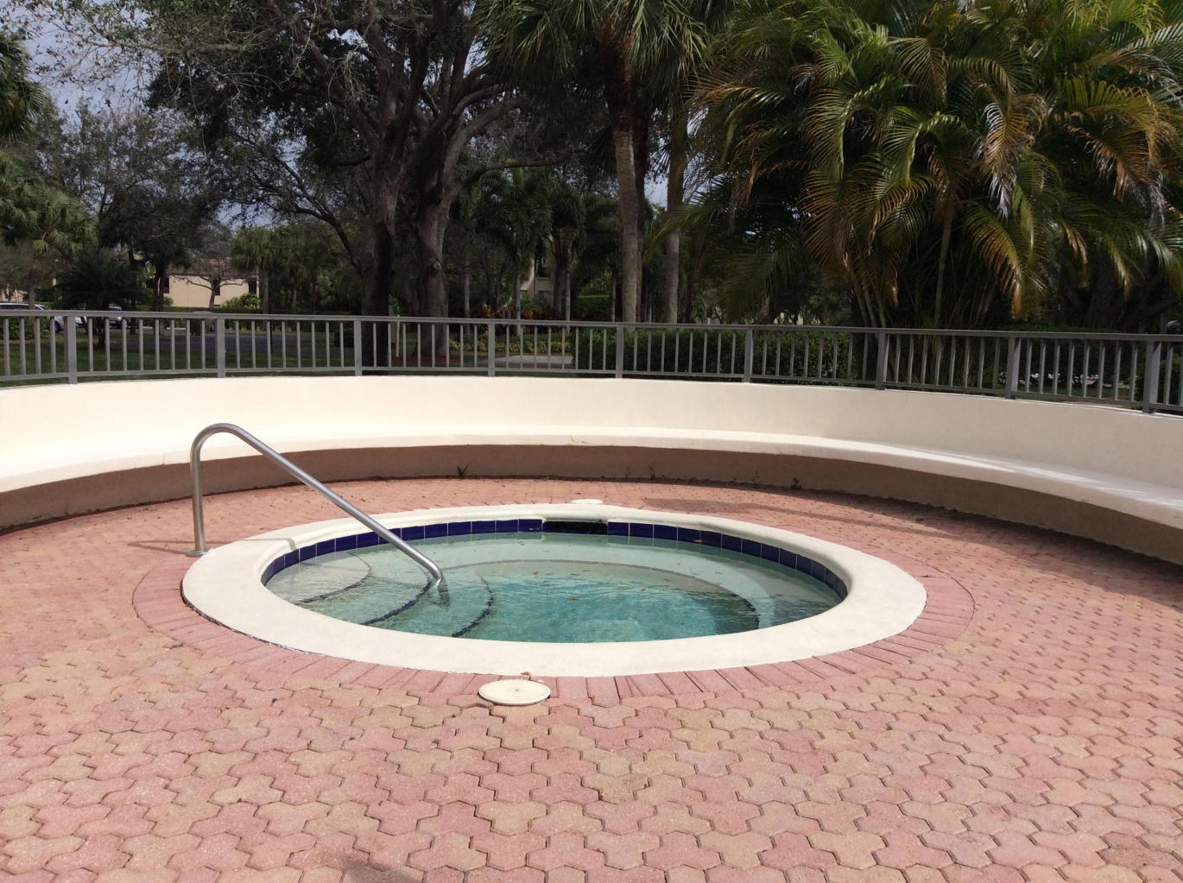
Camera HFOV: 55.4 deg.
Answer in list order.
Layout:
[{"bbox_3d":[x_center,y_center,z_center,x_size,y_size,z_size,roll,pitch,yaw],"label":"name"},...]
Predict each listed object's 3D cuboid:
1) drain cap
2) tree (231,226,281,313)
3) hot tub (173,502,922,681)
[{"bbox_3d":[-0.265,0.873,3.923,0.248,0.025,0.248,1,6,0],"label":"drain cap"},{"bbox_3d":[-19.638,-9.614,66.000,2.871,6.066,2.871,1,6,0],"label":"tree"},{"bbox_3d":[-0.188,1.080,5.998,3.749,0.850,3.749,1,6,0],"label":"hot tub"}]

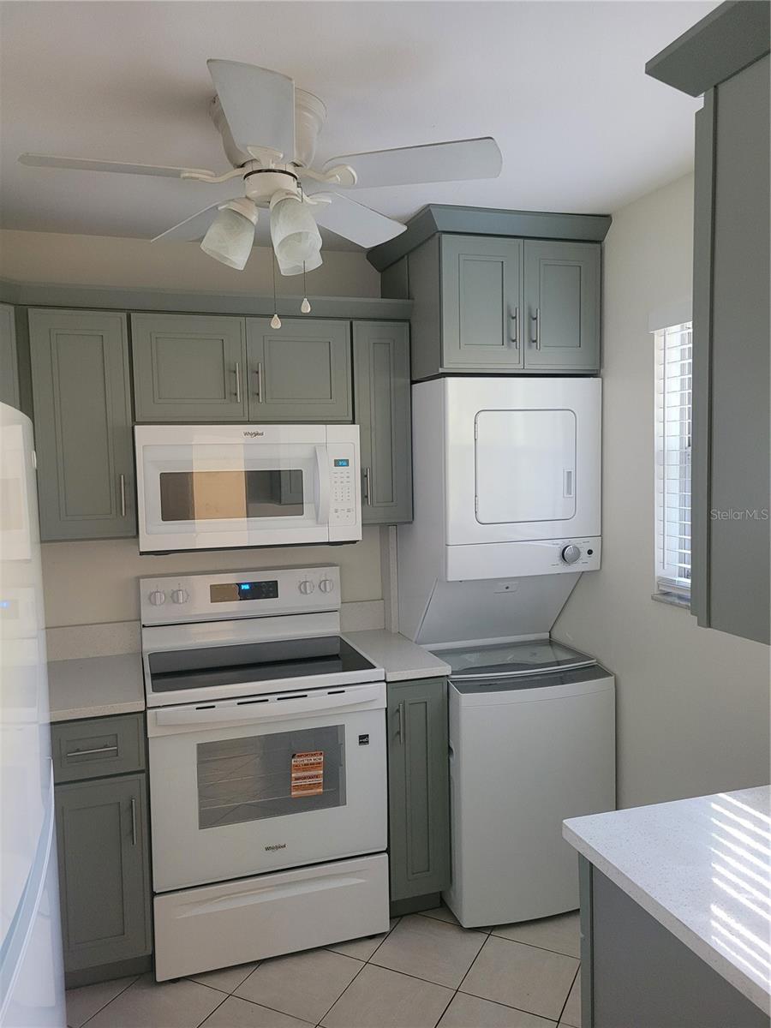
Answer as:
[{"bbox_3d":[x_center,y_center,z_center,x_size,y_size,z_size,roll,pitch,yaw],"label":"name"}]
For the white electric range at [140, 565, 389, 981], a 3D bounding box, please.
[{"bbox_3d":[-0.447,0.835,2.745,0.757,1.192,0.675,-3,5,-18],"label":"white electric range"}]

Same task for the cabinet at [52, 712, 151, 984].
[{"bbox_3d":[-0.968,1.014,2.625,0.302,0.876,0.616,-3,5,-18],"label":"cabinet"}]

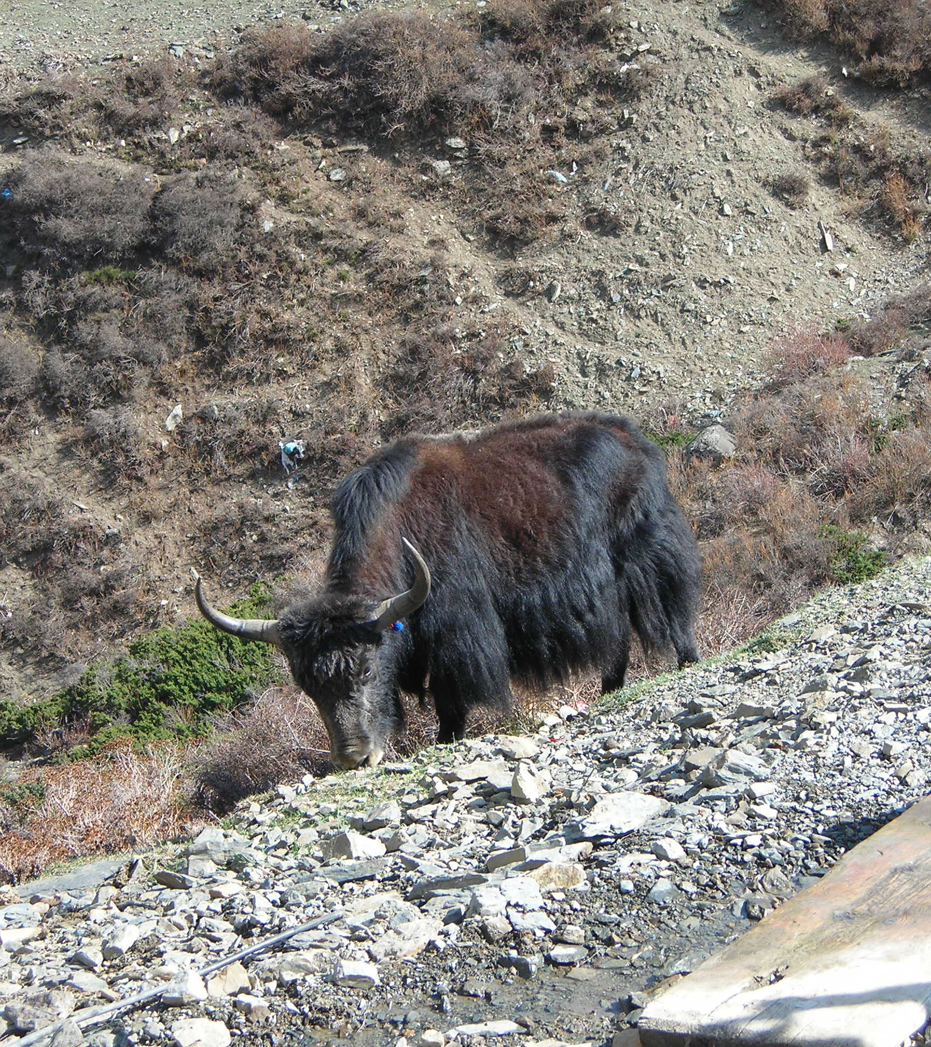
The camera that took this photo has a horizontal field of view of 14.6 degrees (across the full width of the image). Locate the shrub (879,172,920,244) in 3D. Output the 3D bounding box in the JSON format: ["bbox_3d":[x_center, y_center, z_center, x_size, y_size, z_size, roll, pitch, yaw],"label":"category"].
[{"bbox_3d":[3.890,-2.830,32.500,0.380,0.600,0.380,0,11,0],"label":"shrub"}]

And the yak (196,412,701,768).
[{"bbox_3d":[-0.067,0.260,14.400,1.950,1.360,0.920,-8,14,-36],"label":"yak"}]

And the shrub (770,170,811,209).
[{"bbox_3d":[2.920,-2.990,32.500,0.370,0.320,0.360,0,11,0],"label":"shrub"}]

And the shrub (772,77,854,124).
[{"bbox_3d":[3.300,-4.020,34.500,0.780,0.420,0.600,0,11,0],"label":"shrub"}]

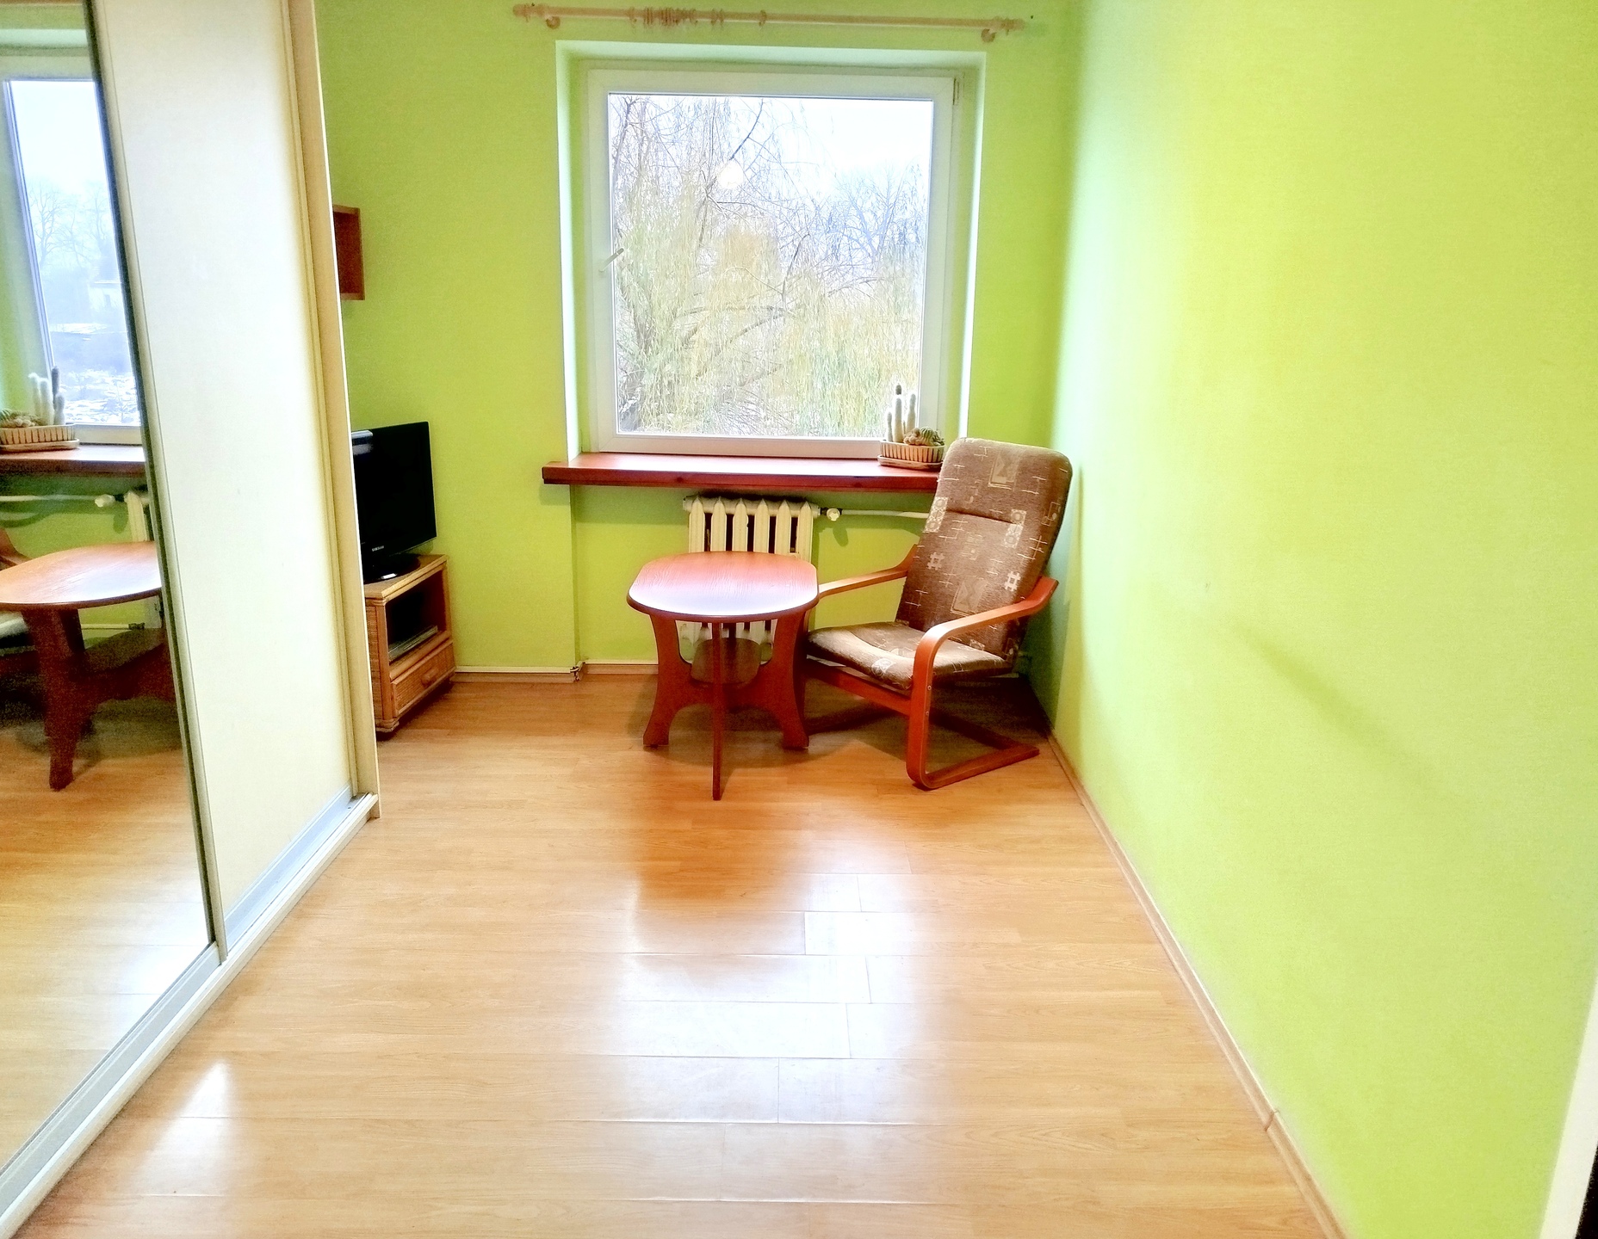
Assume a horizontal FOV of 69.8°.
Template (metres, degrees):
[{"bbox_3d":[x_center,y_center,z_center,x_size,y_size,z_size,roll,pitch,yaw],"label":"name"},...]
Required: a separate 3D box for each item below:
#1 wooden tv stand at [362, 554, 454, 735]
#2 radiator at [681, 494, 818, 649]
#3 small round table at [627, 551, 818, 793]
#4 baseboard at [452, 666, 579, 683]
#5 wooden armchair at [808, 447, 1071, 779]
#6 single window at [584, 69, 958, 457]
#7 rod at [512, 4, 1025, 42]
[{"bbox_3d":[-1.553,0.081,4.113,0.410,0.510,0.610,2,15,2],"label":"wooden tv stand"},{"bbox_3d":[-0.194,-0.191,4.433,0.510,0.590,0.150,1,15,0],"label":"radiator"},{"bbox_3d":[-0.239,0.155,3.806,0.600,0.575,0.970,1,15,0],"label":"small round table"},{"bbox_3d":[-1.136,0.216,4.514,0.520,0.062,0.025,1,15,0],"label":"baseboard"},{"bbox_3d":[0.472,-0.058,3.872,0.750,0.985,0.650,-10,18,-37],"label":"wooden armchair"},{"bbox_3d":[-0.103,-1.351,4.459,1.410,1.425,0.090,1,15,0],"label":"single window"},{"bbox_3d":[-0.098,-2.003,3.848,1.700,0.075,0.160,1,15,0],"label":"rod"}]

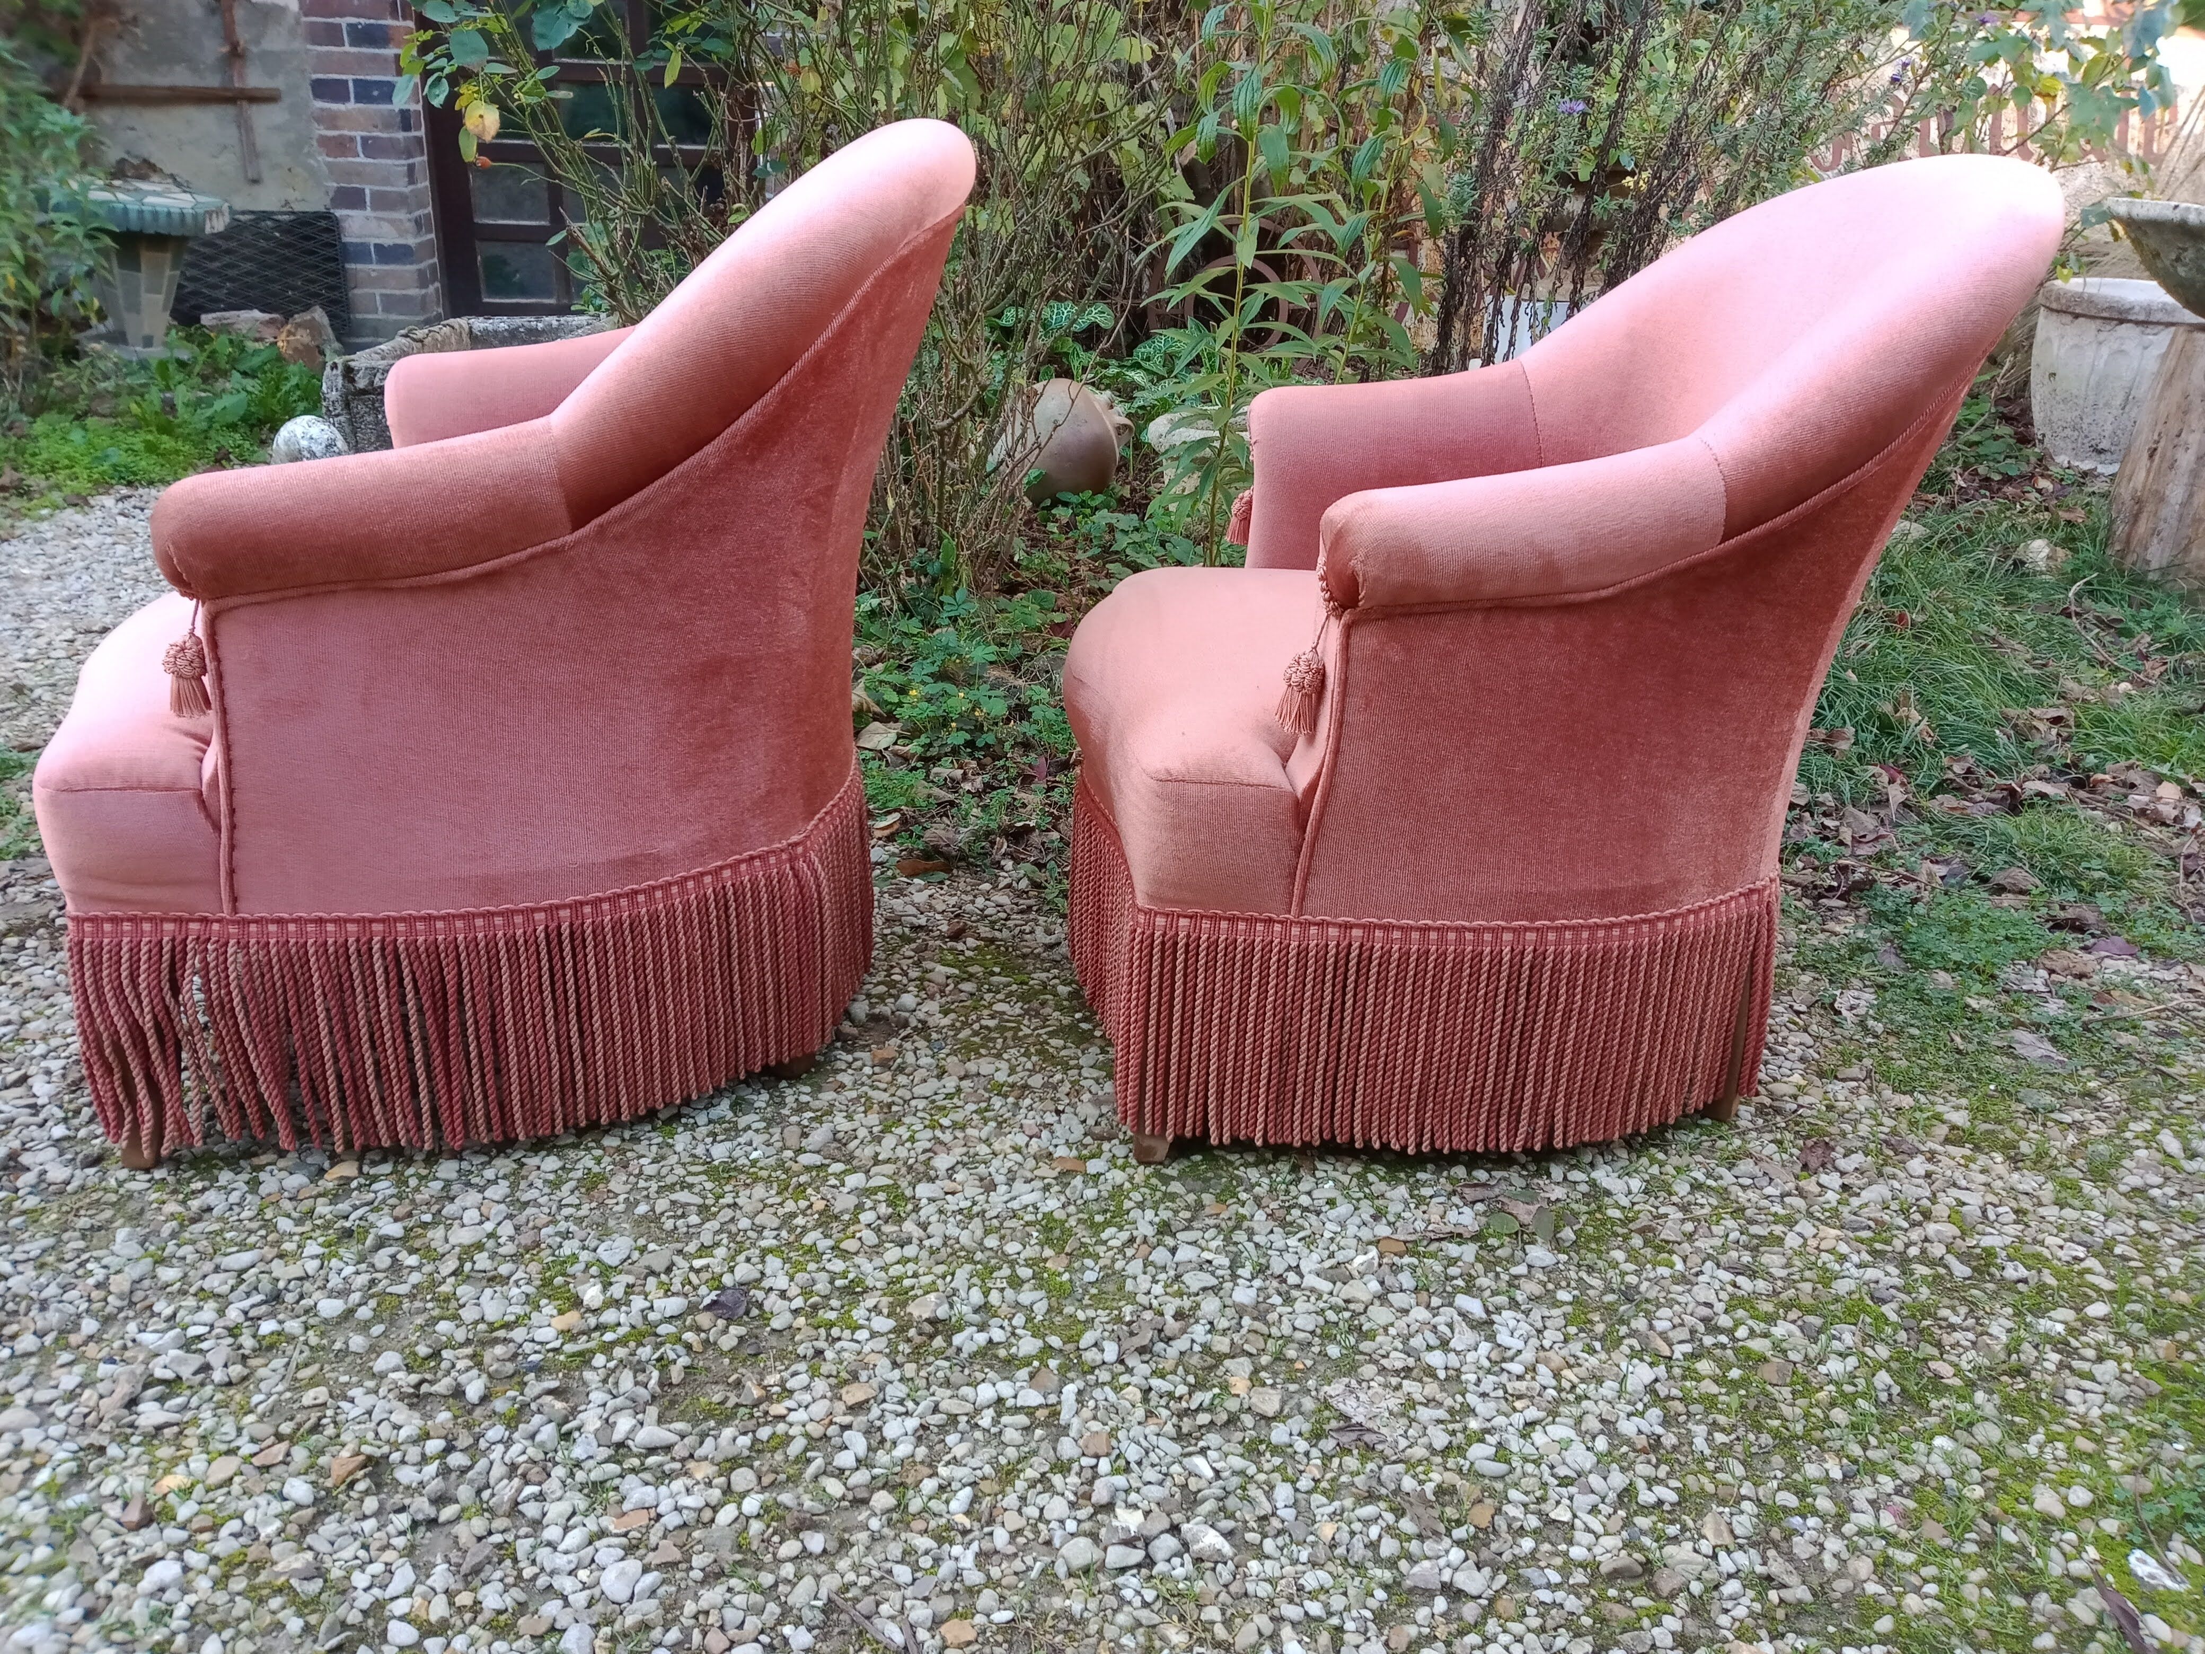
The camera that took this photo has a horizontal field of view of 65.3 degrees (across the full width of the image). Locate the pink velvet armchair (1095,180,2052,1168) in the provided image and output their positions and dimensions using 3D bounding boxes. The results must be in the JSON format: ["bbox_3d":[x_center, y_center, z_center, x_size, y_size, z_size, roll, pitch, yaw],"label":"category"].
[{"bbox_3d":[0.330,-0.186,1.463,0.710,0.742,0.646,2,21,0],"label":"pink velvet armchair"}]

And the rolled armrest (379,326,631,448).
[{"bbox_3d":[-0.547,-0.424,1.654,0.277,0.135,0.099,-1,21,-8],"label":"rolled armrest"}]

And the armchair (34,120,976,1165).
[{"bbox_3d":[-0.468,-0.206,1.450,0.710,0.742,0.646,-1,21,-8],"label":"armchair"}]

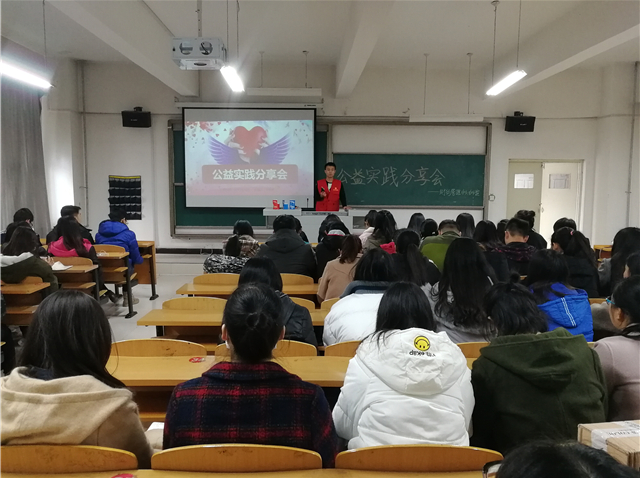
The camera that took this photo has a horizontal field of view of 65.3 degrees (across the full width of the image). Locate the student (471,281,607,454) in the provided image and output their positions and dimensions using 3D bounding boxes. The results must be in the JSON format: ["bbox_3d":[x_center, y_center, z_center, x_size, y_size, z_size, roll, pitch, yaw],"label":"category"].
[{"bbox_3d":[0.771,0.742,1.914,0.480,1.220,0.620,0,6,-1],"label":"student"}]

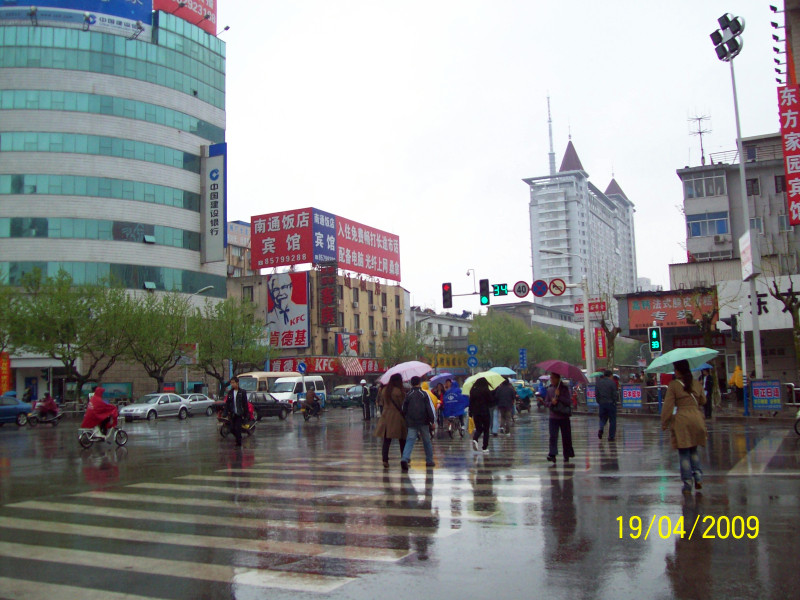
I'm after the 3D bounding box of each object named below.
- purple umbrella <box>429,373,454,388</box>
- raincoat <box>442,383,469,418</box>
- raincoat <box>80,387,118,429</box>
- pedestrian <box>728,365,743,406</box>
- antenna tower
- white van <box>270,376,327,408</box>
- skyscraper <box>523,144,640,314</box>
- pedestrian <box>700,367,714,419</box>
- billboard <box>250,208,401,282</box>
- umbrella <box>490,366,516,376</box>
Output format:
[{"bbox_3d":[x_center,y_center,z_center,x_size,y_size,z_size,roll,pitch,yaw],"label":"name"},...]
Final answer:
[{"bbox_3d":[1.446,2.738,28.300,0.950,0.420,0.950,-6,-14,0],"label":"purple umbrella"},{"bbox_3d":[1.528,2.780,22.900,0.720,1.000,0.700,-4,-6,21],"label":"raincoat"},{"bbox_3d":[-8.307,2.972,23.000,0.950,1.140,0.680,3,-7,-37],"label":"raincoat"},{"bbox_3d":[15.250,3.881,37.762,0.520,1.740,0.420,2,-7,-30],"label":"pedestrian"},{"bbox_3d":[22.738,-12.165,63.059,1.600,3.800,1.500,-4,-7,25],"label":"antenna tower"},{"bbox_3d":[-6.455,6.010,52.677,1.760,2.200,4.900,-3,-6,18],"label":"white van"},{"bbox_3d":[75.801,-11.811,330.204,21.749,88.008,81.791,-5,-6,27],"label":"skyscraper"},{"bbox_3d":[10.348,3.088,28.002,0.420,1.710,0.500,3,-7,-37],"label":"pedestrian"},{"bbox_3d":[-8.265,-5.816,101.186,7.963,6.086,21.968,-4,-6,25],"label":"billboard"},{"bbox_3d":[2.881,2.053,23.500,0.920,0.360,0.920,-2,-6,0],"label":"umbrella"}]

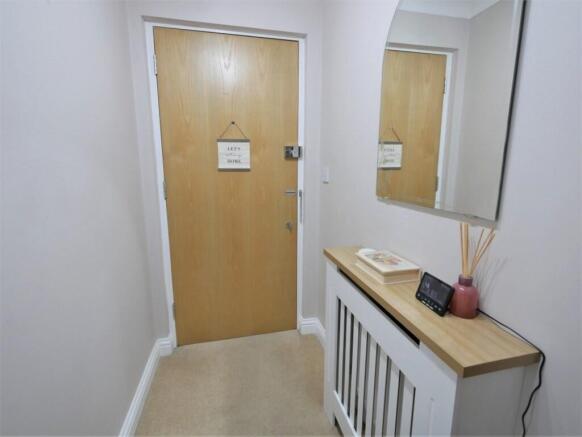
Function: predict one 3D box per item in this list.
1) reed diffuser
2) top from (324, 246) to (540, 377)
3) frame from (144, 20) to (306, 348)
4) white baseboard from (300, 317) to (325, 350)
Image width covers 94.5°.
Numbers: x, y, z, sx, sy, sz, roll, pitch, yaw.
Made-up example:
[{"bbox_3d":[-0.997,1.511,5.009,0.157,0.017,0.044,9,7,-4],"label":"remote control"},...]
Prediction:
[{"bbox_3d":[0.439,0.125,0.671,0.066,0.233,0.078,-2,10,-12],"label":"reed diffuser"},{"bbox_3d":[0.324,0.217,0.886,0.182,0.021,0.769,-2,10,-12],"label":"top"},{"bbox_3d":[-0.366,-0.128,1.788,0.926,1.998,0.090,-2,10,-12],"label":"frame"},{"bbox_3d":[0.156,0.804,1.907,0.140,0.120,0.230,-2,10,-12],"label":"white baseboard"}]

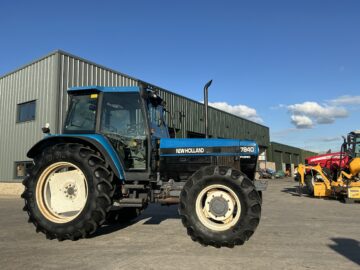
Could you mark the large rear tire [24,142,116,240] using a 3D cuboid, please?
[{"bbox_3d":[-1.924,0.974,5.029,1.635,1.630,0.450,-2,-6,15],"label":"large rear tire"}]

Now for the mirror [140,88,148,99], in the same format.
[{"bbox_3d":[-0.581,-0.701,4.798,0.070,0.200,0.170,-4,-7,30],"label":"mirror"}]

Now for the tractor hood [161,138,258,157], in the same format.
[{"bbox_3d":[0.544,0.222,5.235,1.690,0.360,0.600,-2,-6,15],"label":"tractor hood"}]

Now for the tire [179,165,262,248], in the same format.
[{"bbox_3d":[0.604,1.074,4.396,1.205,1.200,0.400,-2,-6,15],"label":"tire"}]

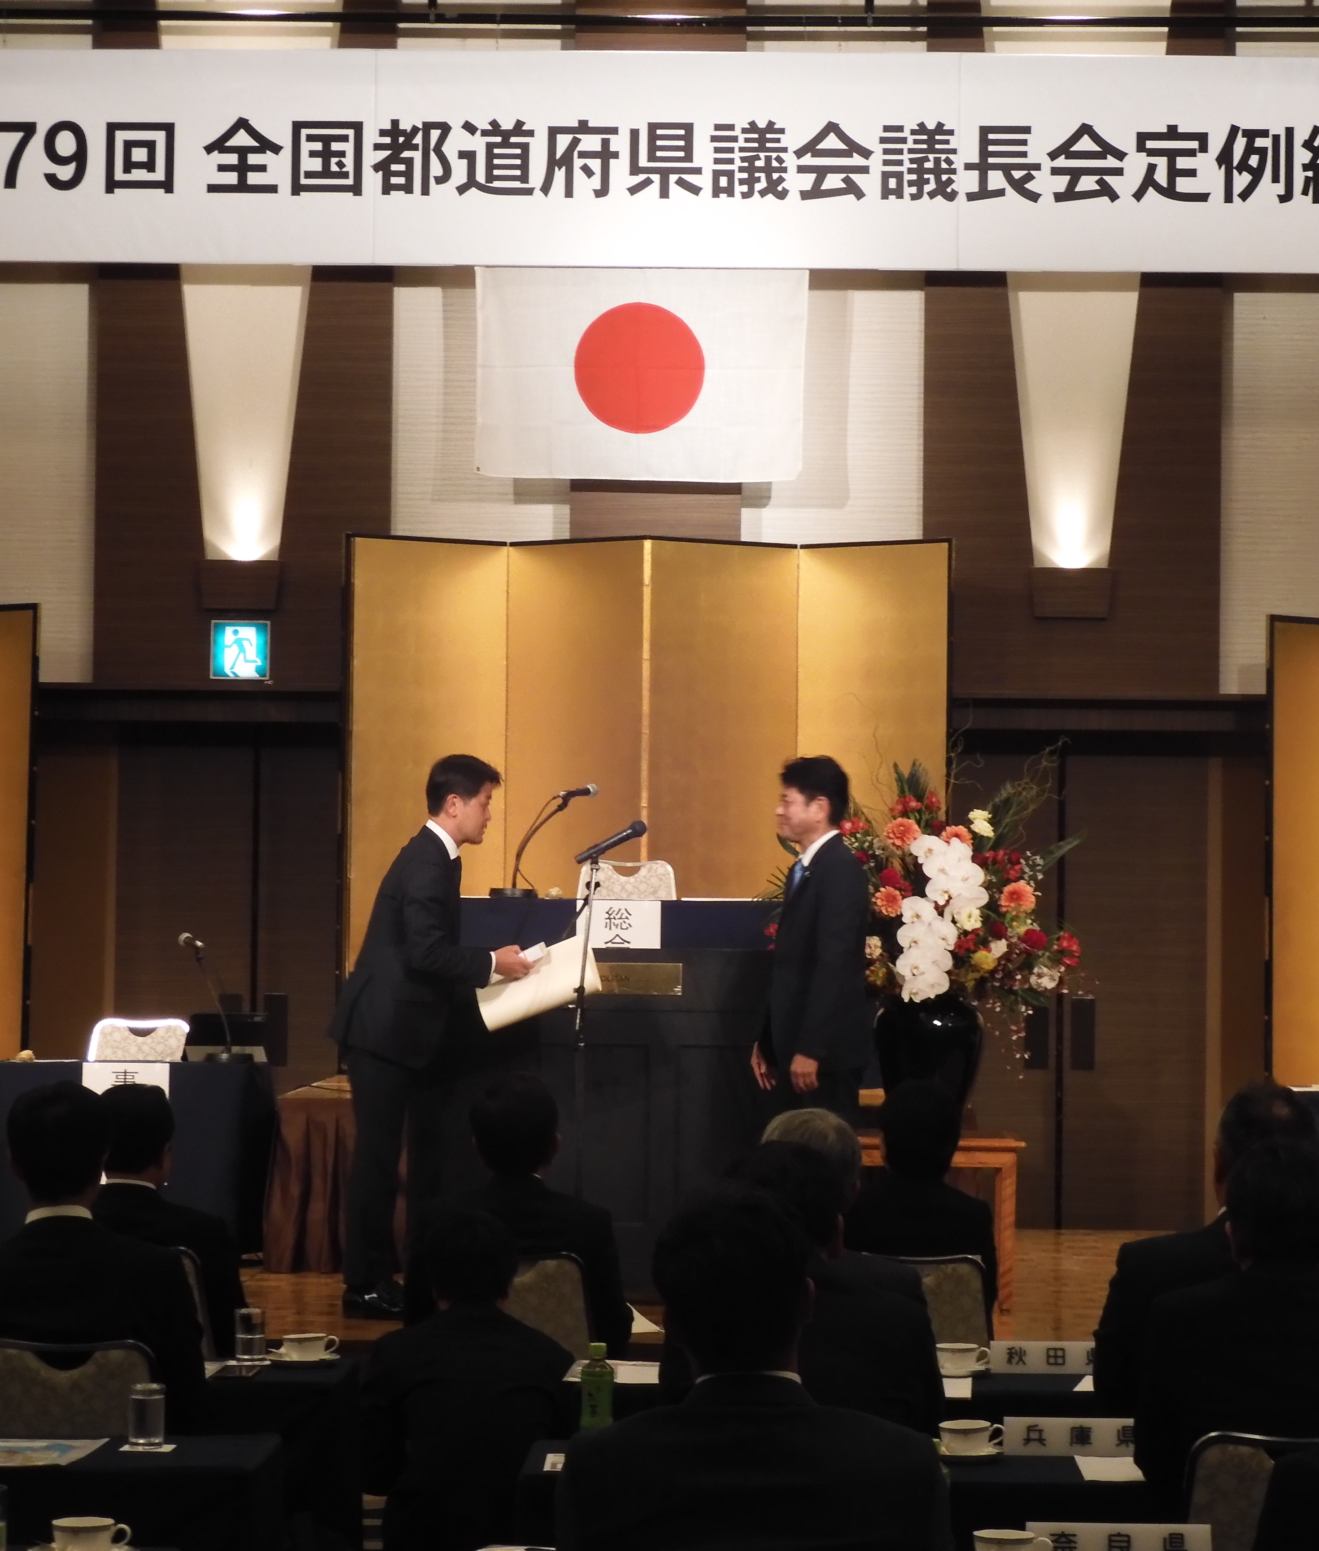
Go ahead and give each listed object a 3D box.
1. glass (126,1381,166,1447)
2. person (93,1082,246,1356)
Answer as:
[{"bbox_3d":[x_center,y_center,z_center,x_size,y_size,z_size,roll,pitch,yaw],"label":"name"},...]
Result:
[{"bbox_3d":[-0.936,1.167,7.640,0.064,0.110,0.064,1,-1,0],"label":"glass"},{"bbox_3d":[-1.255,1.341,10.200,0.490,1.220,0.720,0,-2,6],"label":"person"}]

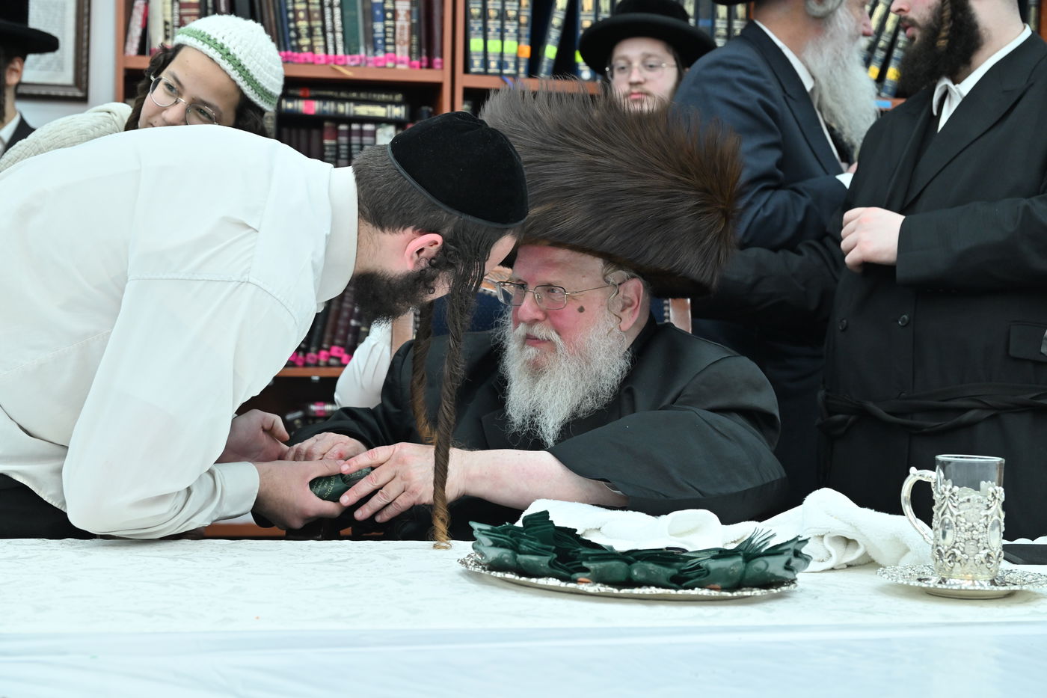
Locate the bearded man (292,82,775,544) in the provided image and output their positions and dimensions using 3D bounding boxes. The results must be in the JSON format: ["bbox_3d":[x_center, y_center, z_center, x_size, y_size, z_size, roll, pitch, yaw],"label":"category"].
[{"bbox_3d":[0.055,0.310,2.340,0.660,1.310,0.740,2,3,21],"label":"bearded man"}]

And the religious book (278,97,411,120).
[{"bbox_3d":[-0.432,-0.552,4.080,0.300,0.038,0.210,1,3,-14],"label":"religious book"}]

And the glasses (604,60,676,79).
[{"bbox_3d":[0.270,-0.599,3.780,0.137,0.043,0.140,2,3,23],"label":"glasses"}]

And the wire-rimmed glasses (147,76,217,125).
[{"bbox_3d":[-0.514,-0.369,2.700,0.128,0.042,0.135,35,0,-1],"label":"wire-rimmed glasses"}]

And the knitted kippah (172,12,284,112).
[{"bbox_3d":[-0.441,-0.465,2.730,0.190,0.096,0.190,34,-3,-1],"label":"knitted kippah"}]

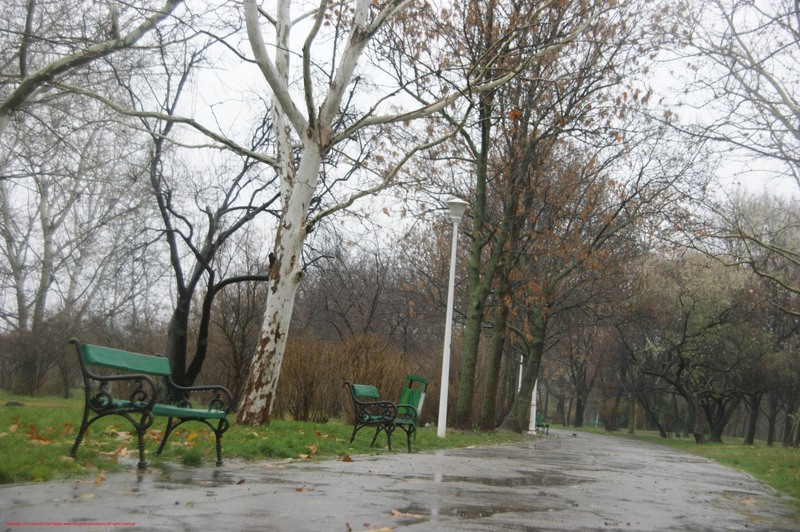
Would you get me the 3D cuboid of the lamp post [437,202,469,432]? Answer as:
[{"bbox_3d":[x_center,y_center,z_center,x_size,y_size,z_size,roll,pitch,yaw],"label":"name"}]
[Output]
[{"bbox_3d":[0.981,1.024,29.748,0.470,4.840,0.470,4,-6,0],"label":"lamp post"}]

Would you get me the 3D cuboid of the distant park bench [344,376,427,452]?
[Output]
[{"bbox_3d":[-0.237,1.927,18.873,0.680,0.840,1.620,3,-6,10],"label":"distant park bench"}]

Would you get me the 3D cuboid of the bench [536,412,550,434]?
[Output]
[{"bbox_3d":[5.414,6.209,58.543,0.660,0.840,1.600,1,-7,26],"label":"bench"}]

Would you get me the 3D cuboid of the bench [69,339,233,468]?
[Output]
[{"bbox_3d":[-1.804,1.026,10.853,0.680,0.840,1.620,2,-6,13],"label":"bench"}]

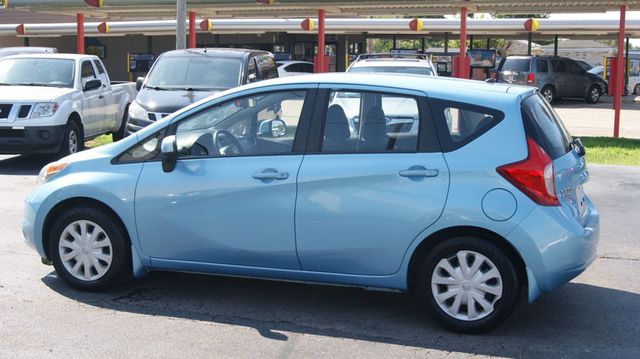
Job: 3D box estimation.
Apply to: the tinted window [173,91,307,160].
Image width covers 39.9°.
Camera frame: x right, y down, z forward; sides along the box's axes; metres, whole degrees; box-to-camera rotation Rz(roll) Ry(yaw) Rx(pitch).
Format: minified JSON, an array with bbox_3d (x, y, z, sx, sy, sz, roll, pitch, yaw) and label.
[{"bbox_3d":[-0.529,-0.368,5.654,0.880,0.460,0.080,3,-10,21],"label":"tinted window"}]

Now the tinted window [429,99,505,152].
[{"bbox_3d":[0.856,-0.319,5.220,0.440,0.320,0.060,2,-12,13],"label":"tinted window"}]

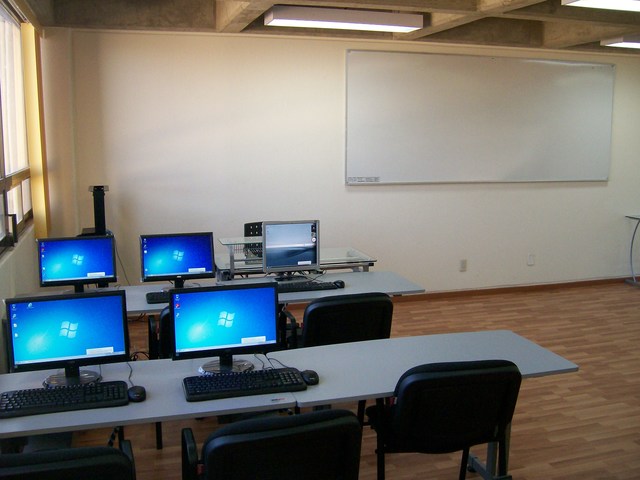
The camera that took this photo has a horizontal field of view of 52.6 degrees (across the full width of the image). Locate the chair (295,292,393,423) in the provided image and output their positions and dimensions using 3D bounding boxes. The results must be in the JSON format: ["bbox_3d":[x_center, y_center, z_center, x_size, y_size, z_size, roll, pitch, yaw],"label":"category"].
[{"bbox_3d":[0.091,0.652,3.867,0.585,0.820,0.580,-3,11,-16],"label":"chair"}]

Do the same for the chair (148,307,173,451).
[{"bbox_3d":[-0.648,0.685,3.650,0.585,0.820,0.580,-3,11,-16],"label":"chair"}]

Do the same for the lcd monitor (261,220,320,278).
[{"bbox_3d":[-0.185,0.062,4.175,0.363,0.382,0.200,-2,10,-12],"label":"lcd monitor"}]

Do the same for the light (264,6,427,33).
[{"bbox_3d":[0.205,-1.731,5.088,1.240,0.107,0.275,-3,11,-17],"label":"light"}]

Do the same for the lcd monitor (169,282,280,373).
[{"bbox_3d":[-0.388,0.352,2.650,0.443,0.345,0.200,-4,11,-21],"label":"lcd monitor"}]

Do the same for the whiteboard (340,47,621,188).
[{"bbox_3d":[1.656,-1.171,6.370,2.960,1.230,0.035,-3,11,-16],"label":"whiteboard"}]

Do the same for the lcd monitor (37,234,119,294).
[{"bbox_3d":[-1.419,0.145,3.803,0.432,0.338,0.200,-3,11,-18],"label":"lcd monitor"}]

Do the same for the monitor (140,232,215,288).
[{"bbox_3d":[-0.864,0.123,3.944,0.433,0.336,0.200,-3,11,-16],"label":"monitor"}]

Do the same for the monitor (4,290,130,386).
[{"bbox_3d":[-0.961,0.375,2.483,0.440,0.348,0.200,-4,11,-21],"label":"monitor"}]

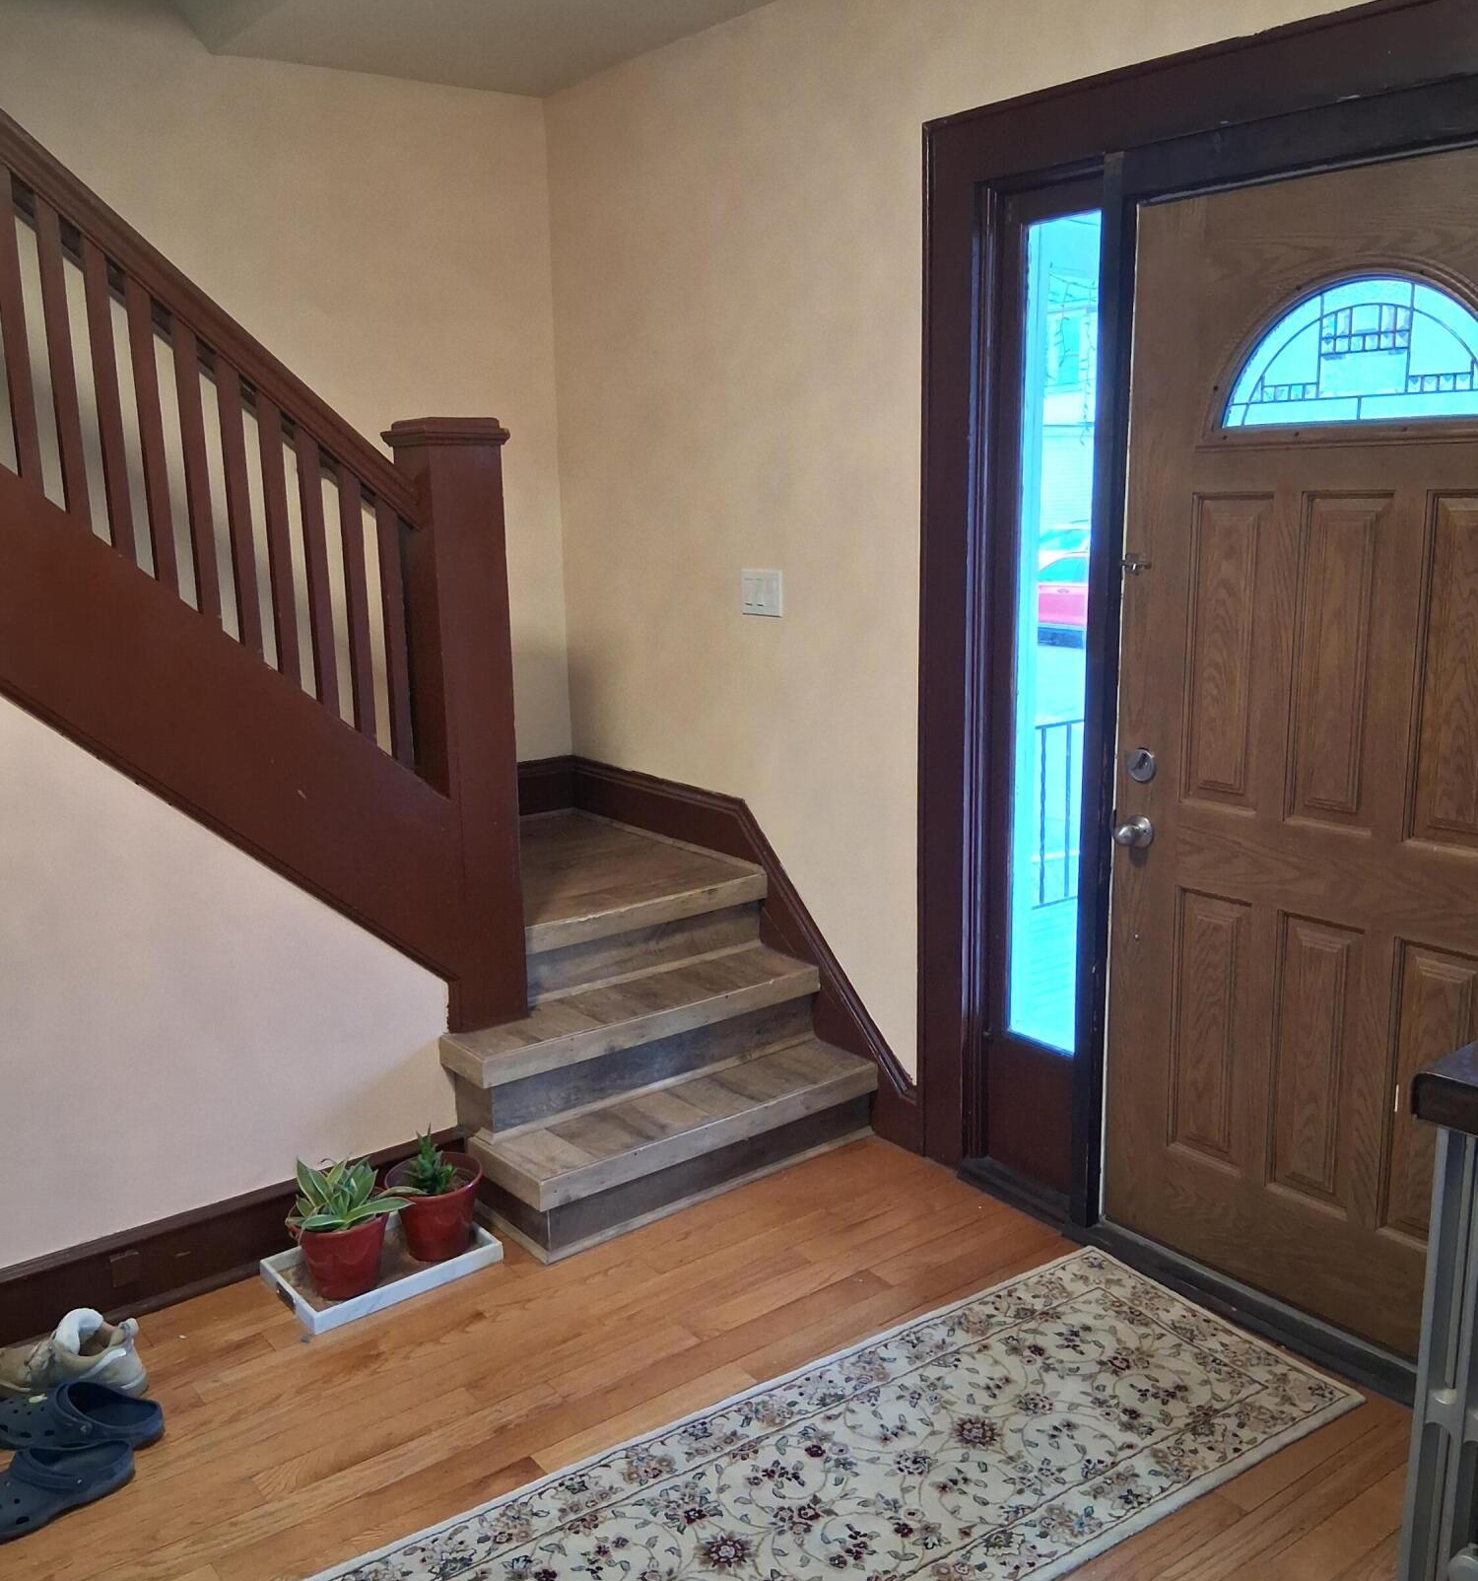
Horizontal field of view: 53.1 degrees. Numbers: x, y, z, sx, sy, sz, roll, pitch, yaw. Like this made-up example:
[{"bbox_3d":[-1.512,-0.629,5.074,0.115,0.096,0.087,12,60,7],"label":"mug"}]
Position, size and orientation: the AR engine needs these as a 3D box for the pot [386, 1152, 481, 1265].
[{"bbox_3d":[-0.644,0.897,3.153,0.198,0.165,0.198,-1,12,0],"label":"pot"}]

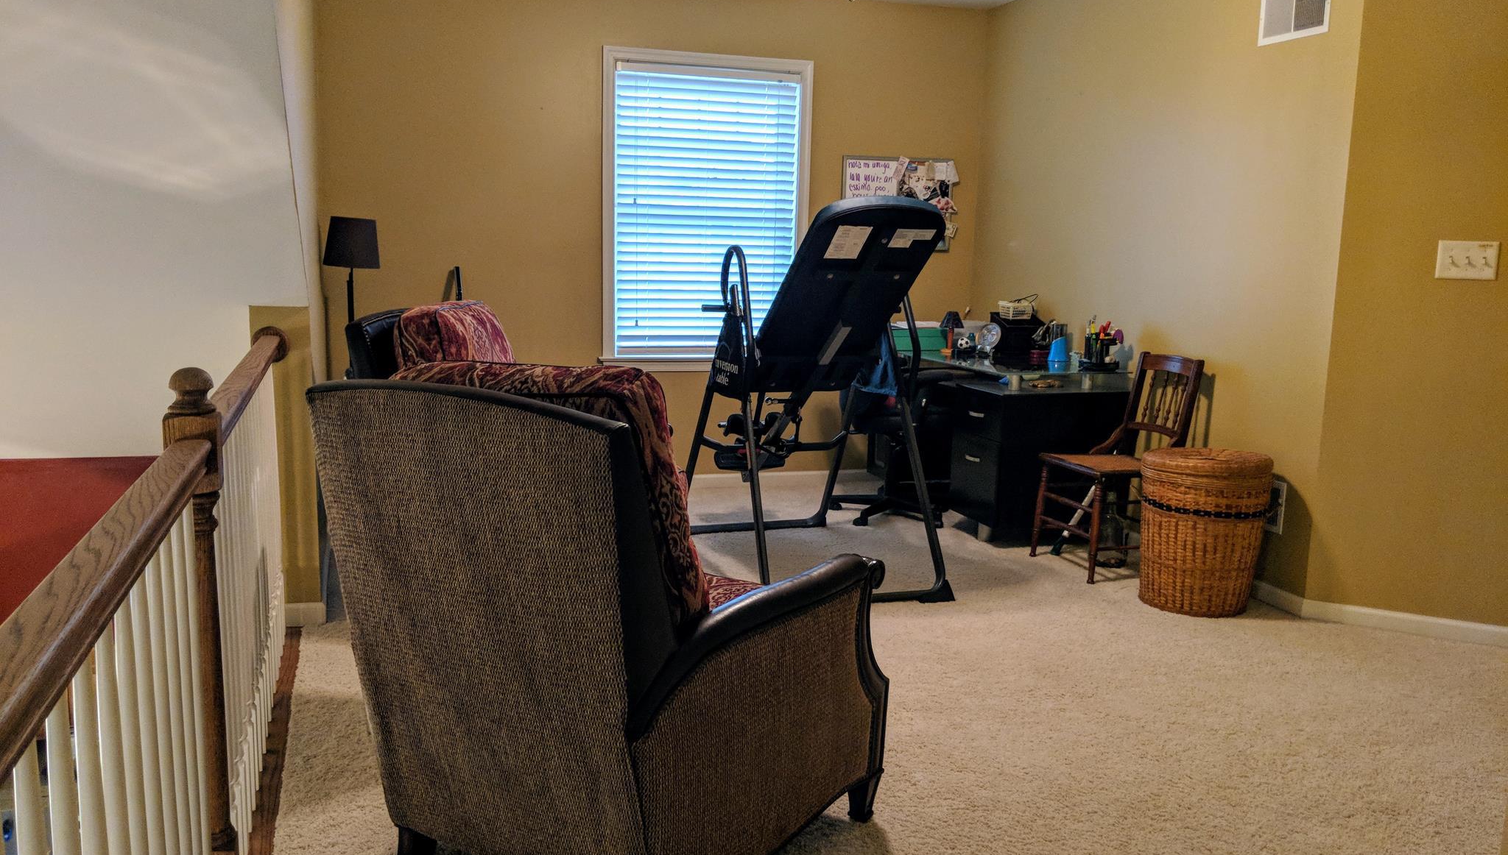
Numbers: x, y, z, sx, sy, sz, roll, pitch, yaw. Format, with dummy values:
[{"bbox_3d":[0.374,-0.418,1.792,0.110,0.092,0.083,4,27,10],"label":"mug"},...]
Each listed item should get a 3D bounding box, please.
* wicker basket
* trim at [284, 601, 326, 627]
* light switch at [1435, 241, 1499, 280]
[{"bbox_3d":[1.590,0.367,4.195,0.440,0.530,0.440,-2,10,-17],"label":"wicker basket"},{"bbox_3d":[-1.451,0.602,3.794,0.130,0.080,0.016,-2,10,-17],"label":"trim"},{"bbox_3d":[2.261,-0.531,3.725,0.163,0.119,0.016,6,11,24],"label":"light switch"}]

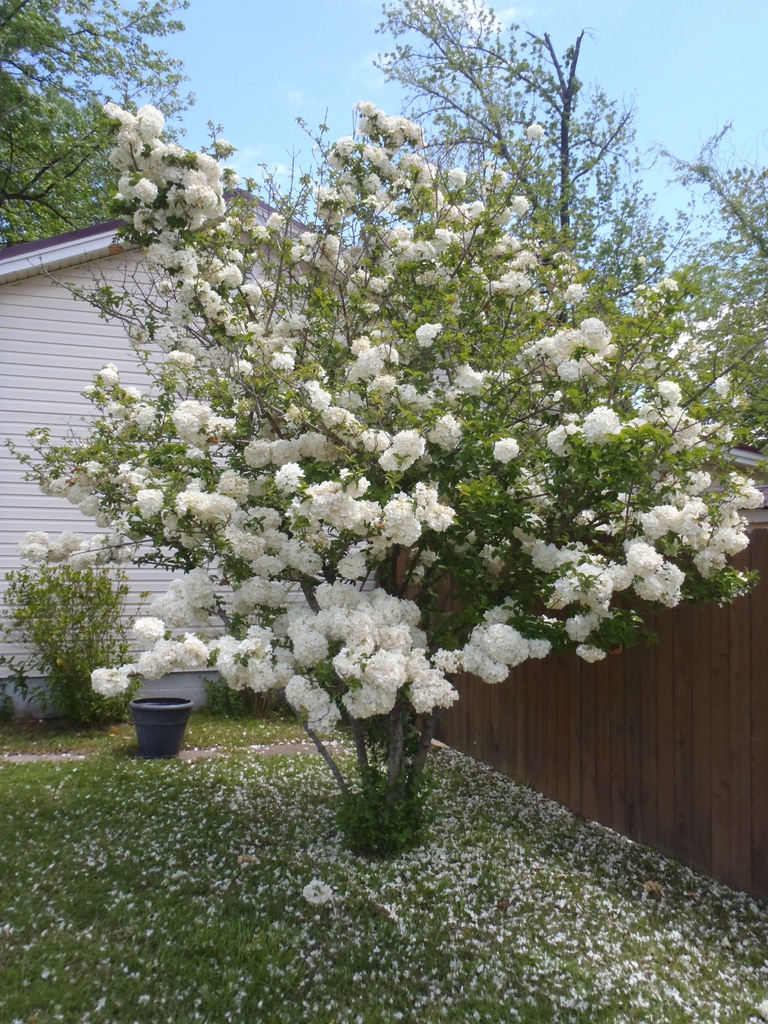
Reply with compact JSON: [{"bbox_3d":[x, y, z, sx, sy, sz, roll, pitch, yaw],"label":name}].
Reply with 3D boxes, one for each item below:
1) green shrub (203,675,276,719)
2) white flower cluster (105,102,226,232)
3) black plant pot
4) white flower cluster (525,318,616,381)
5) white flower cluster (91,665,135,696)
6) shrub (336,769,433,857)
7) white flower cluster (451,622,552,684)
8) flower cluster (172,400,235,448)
[{"bbox_3d":[-1.499,1.916,8.650,0.800,0.520,0.550,1,-3,0],"label":"green shrub"},{"bbox_3d":[-1.213,-1.913,4.600,0.660,0.710,0.500,1,-3,0],"label":"white flower cluster"},{"bbox_3d":[-1.845,1.804,6.900,0.535,0.440,0.535,1,-3,0],"label":"black plant pot"},{"bbox_3d":[1.036,-0.902,4.600,0.500,0.340,0.340,1,-3,0],"label":"white flower cluster"},{"bbox_3d":[-1.360,0.844,4.150,0.215,0.160,0.170,1,-3,0],"label":"white flower cluster"},{"bbox_3d":[0.003,1.736,4.800,0.540,0.460,0.500,1,-3,0],"label":"shrub"},{"bbox_3d":[0.589,0.709,4.150,0.510,0.310,0.310,1,-3,0],"label":"white flower cluster"},{"bbox_3d":[-0.915,-0.444,4.200,0.310,0.240,0.240,1,-3,0],"label":"flower cluster"}]

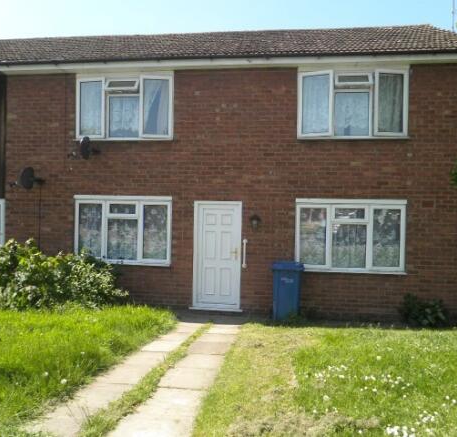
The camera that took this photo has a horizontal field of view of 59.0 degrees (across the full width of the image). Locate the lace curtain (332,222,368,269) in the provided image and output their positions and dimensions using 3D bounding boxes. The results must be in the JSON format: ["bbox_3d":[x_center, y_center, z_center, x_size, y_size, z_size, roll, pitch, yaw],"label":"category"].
[{"bbox_3d":[2.245,0.501,7.512,0.660,0.860,0.080,1,1,7],"label":"lace curtain"}]

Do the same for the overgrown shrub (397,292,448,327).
[{"bbox_3d":[3.383,1.583,7.029,0.780,0.570,0.520,1,1,7],"label":"overgrown shrub"}]

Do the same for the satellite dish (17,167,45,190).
[{"bbox_3d":[-3.869,-0.780,7.876,0.400,0.430,0.450,1,1,4],"label":"satellite dish"}]

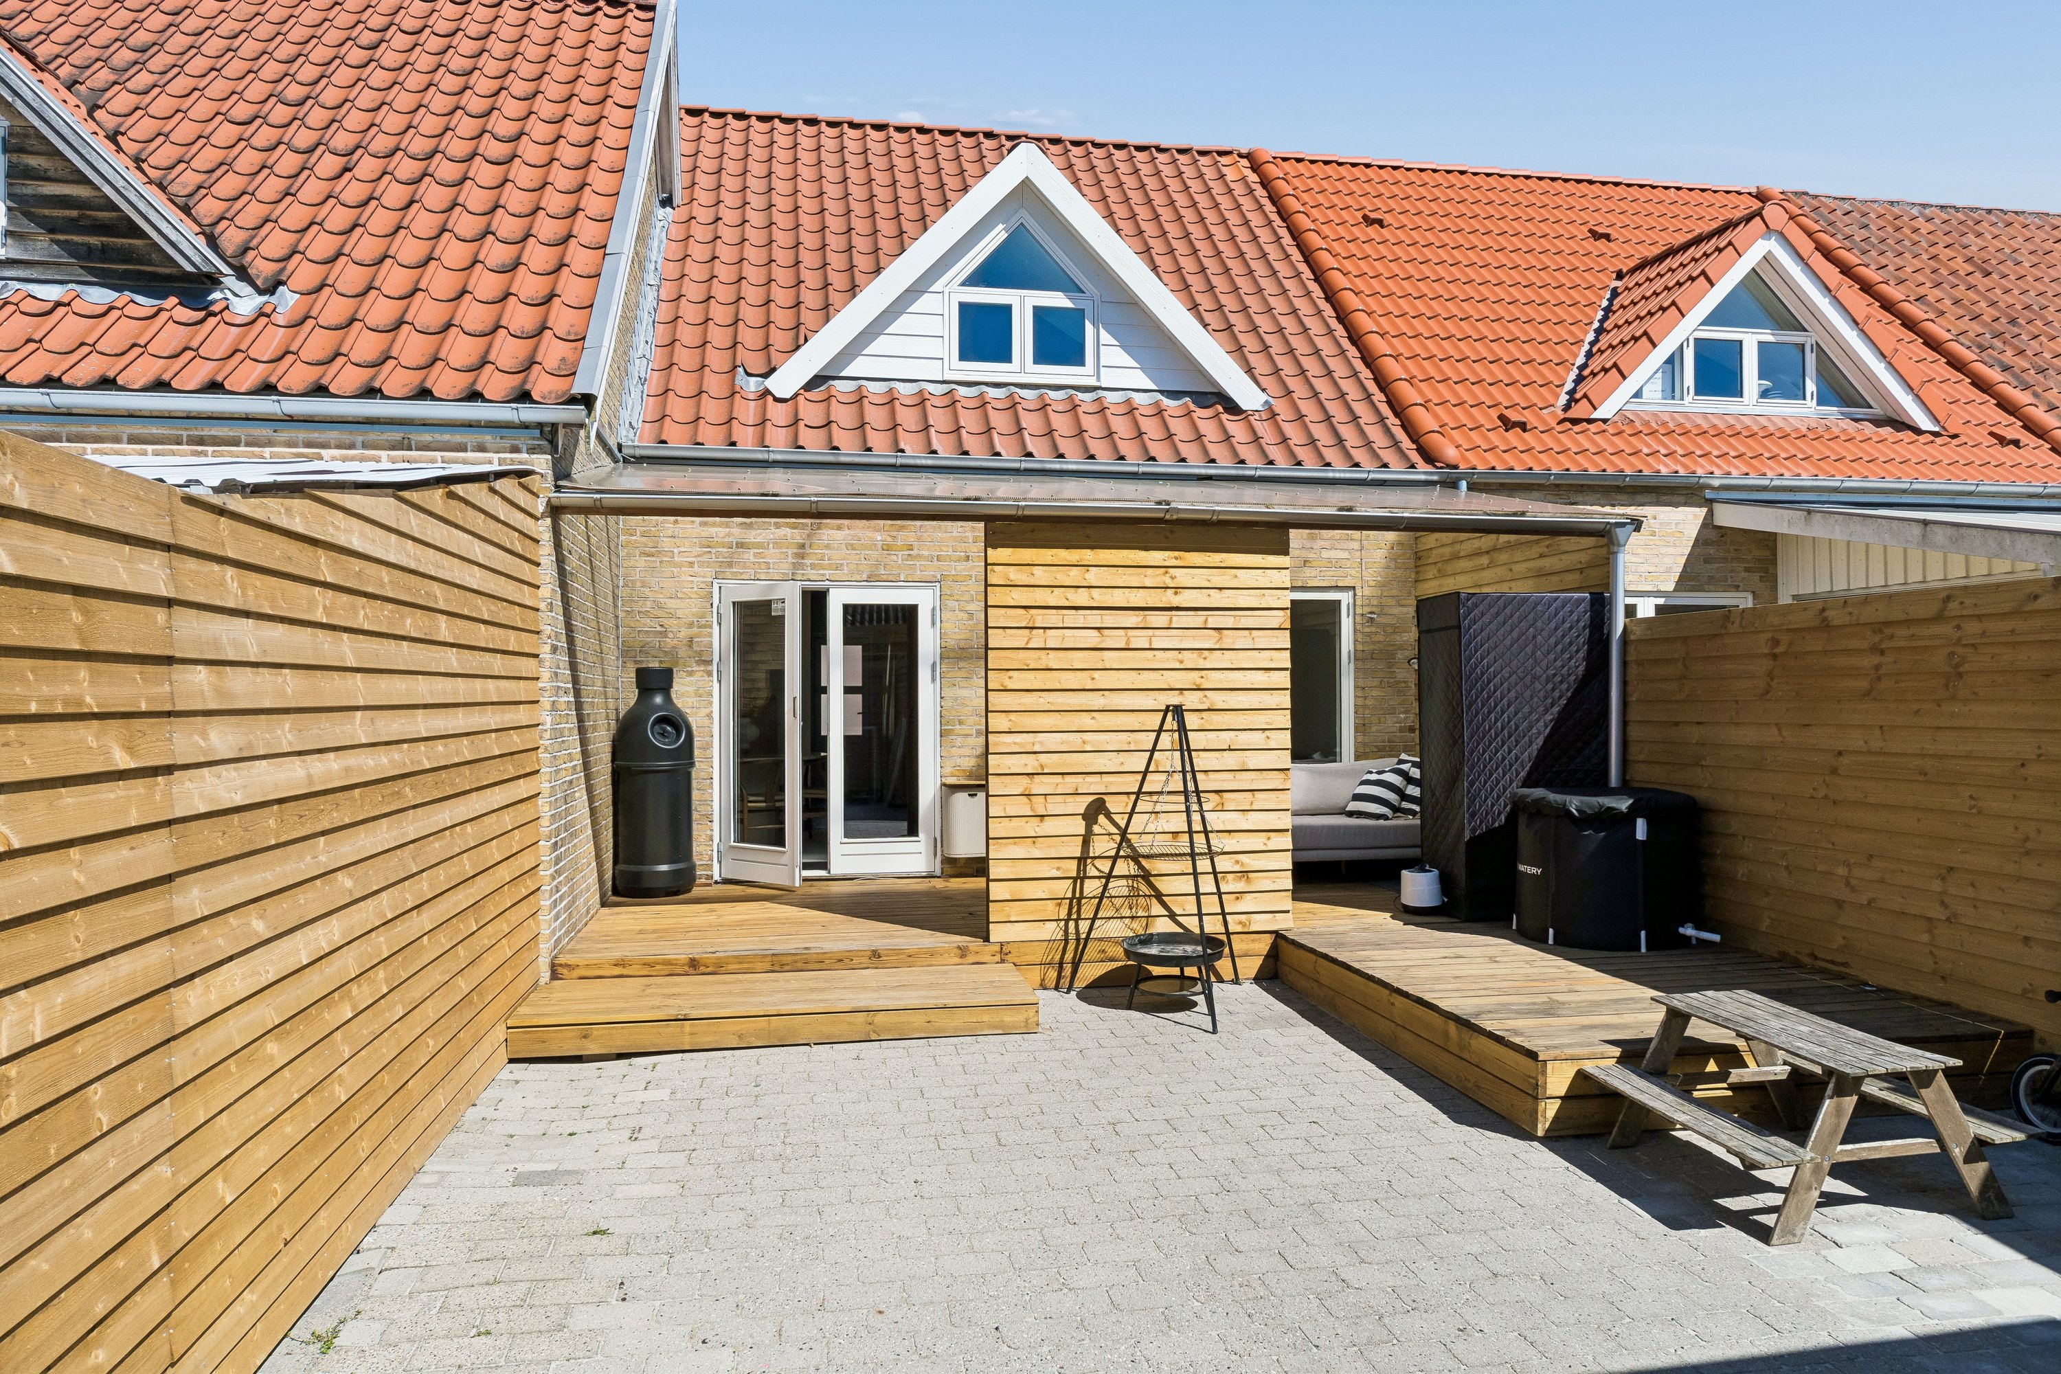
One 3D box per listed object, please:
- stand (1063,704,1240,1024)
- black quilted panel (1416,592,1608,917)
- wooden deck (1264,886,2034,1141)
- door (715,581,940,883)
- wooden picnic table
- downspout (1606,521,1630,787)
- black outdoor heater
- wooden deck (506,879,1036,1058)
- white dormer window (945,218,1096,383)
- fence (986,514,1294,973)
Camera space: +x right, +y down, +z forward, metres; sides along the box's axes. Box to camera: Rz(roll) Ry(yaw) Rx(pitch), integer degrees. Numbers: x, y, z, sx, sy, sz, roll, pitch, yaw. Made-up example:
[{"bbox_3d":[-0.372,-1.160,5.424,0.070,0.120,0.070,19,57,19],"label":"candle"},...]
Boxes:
[{"bbox_3d":[0.709,0.808,6.564,0.900,1.447,0.900,0,0,-11],"label":"stand"},{"bbox_3d":[2.769,0.384,7.964,0.890,1.810,0.700,0,0,-7],"label":"black quilted panel"},{"bbox_3d":[2.300,1.424,7.156,2.010,0.281,4.560,0,0,-11],"label":"wooden deck"},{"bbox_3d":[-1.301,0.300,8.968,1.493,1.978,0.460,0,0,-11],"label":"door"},{"bbox_3d":[2.487,1.333,4.379,0.980,0.485,0.980,0,0,-8],"label":"wooden picnic table"},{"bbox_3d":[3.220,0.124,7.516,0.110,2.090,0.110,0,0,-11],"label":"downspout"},{"bbox_3d":[-2.372,0.593,8.669,0.510,1.410,0.510,0,0,-31],"label":"black outdoor heater"},{"bbox_3d":[-1.390,1.425,7.505,2.270,0.266,3.230,0,0,-11],"label":"wooden deck"},{"bbox_3d":[-0.070,-2.724,9.680,1.090,1.150,0.100,0,0,-11],"label":"white dormer window"},{"bbox_3d":[0.573,0.266,7.089,1.628,2.175,0.100,0,0,-11],"label":"fence"}]

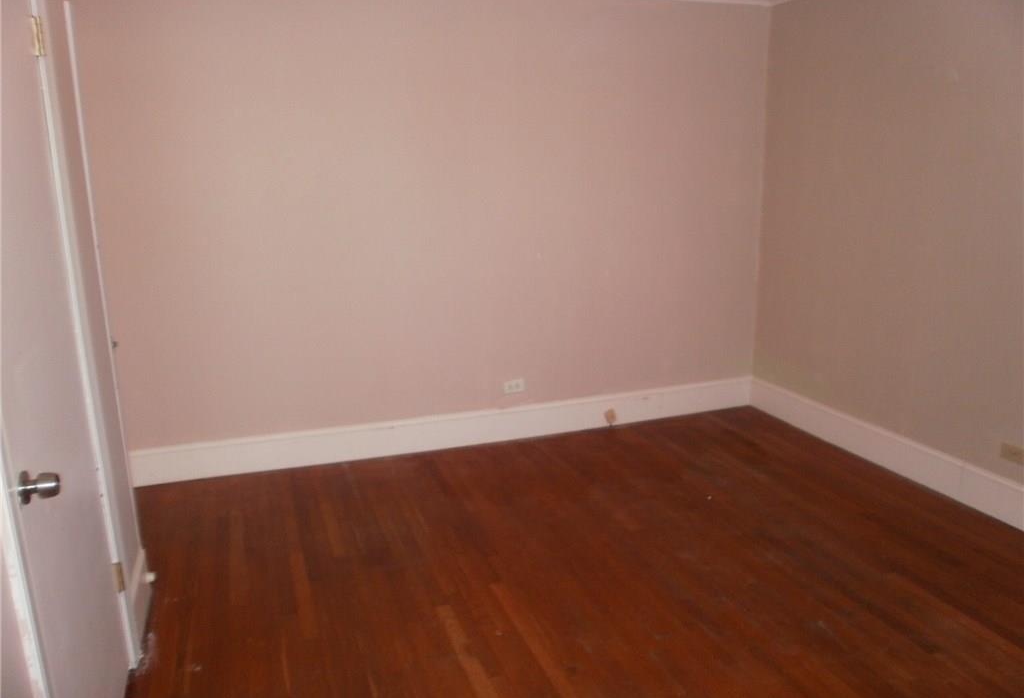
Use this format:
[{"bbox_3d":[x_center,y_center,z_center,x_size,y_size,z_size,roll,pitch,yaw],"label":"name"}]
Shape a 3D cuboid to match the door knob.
[{"bbox_3d":[-0.943,0.275,1.543,0.066,0.065,0.065,-5,14,-18],"label":"door knob"}]

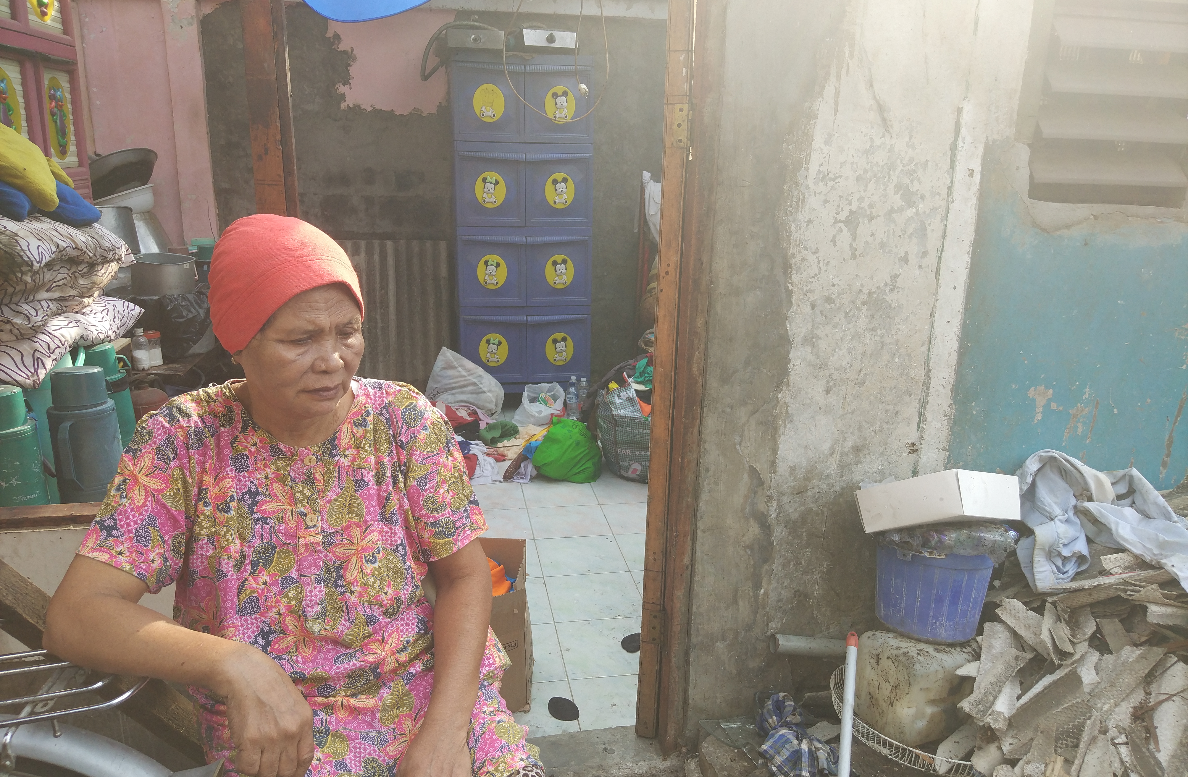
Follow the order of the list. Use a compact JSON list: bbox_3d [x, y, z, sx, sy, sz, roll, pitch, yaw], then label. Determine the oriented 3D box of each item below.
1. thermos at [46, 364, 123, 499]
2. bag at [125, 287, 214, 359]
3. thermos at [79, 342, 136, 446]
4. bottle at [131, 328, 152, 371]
[{"bbox_3d":[-1.273,0.128,1.972,0.143,0.340,0.178,0,14,-5],"label":"thermos"},{"bbox_3d":[-1.716,-0.271,3.216,0.376,0.253,0.320,-2,14,-10],"label":"bag"},{"bbox_3d":[-1.404,0.058,2.295,0.145,0.370,0.145,-2,14,-10],"label":"thermos"},{"bbox_3d":[-1.633,-0.147,2.831,0.062,0.155,0.062,-2,14,-10],"label":"bottle"}]

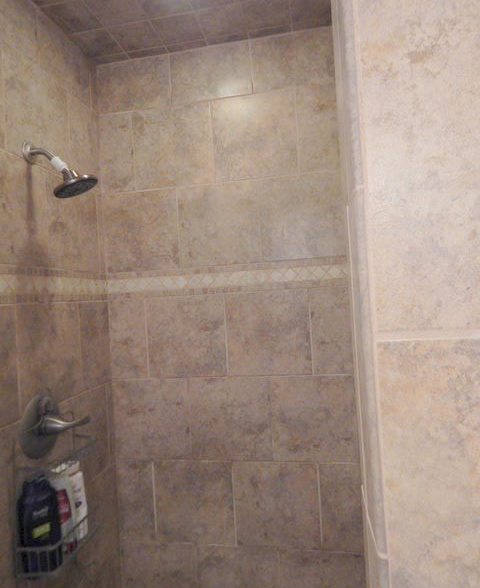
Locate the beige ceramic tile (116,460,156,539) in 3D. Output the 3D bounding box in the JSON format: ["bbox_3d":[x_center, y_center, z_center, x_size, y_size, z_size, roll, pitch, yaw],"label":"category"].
[{"bbox_3d":[-0.407,0.817,1.613,0.151,0.314,0.012,-3,0,10],"label":"beige ceramic tile"}]

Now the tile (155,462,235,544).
[{"bbox_3d":[-0.169,0.778,1.522,0.303,0.303,0.010,-3,-1,10],"label":"tile"}]

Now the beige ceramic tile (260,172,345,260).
[{"bbox_3d":[0.232,-0.282,1.493,0.304,0.307,0.012,-3,0,10],"label":"beige ceramic tile"}]

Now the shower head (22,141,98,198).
[{"bbox_3d":[-0.497,-0.360,1.144,0.205,0.166,0.126,-3,0,10],"label":"shower head"}]

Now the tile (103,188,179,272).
[{"bbox_3d":[-0.374,-0.239,1.557,0.293,0.303,0.010,-3,-1,10],"label":"tile"}]

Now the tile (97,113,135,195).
[{"bbox_3d":[-0.464,-0.535,1.558,0.141,0.299,0.011,-3,0,10],"label":"tile"}]

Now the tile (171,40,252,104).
[{"bbox_3d":[-0.110,-0.839,1.551,0.314,0.200,0.012,-3,0,10],"label":"tile"}]

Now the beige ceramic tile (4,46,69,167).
[{"bbox_3d":[-0.603,-0.529,1.223,0.011,0.299,0.301,-3,0,10],"label":"beige ceramic tile"}]

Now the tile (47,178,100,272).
[{"bbox_3d":[-0.564,-0.230,1.385,0.010,0.303,0.303,-3,-1,10],"label":"tile"}]

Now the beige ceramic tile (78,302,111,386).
[{"bbox_3d":[-0.542,0.186,1.528,0.012,0.312,0.193,-3,0,10],"label":"beige ceramic tile"}]

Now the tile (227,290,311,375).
[{"bbox_3d":[0.107,0.150,1.518,0.314,0.312,0.012,-3,0,10],"label":"tile"}]

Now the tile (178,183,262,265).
[{"bbox_3d":[-0.074,-0.254,1.490,0.301,0.298,0.011,-3,0,10],"label":"tile"}]

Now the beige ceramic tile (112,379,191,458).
[{"bbox_3d":[-0.334,0.479,1.551,0.292,0.303,0.010,-3,-1,10],"label":"beige ceramic tile"}]

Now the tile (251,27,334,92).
[{"bbox_3d":[0.193,-0.833,1.456,0.295,0.192,0.010,-3,-1,10],"label":"tile"}]

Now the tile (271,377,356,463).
[{"bbox_3d":[0.263,0.445,1.446,0.297,0.303,0.010,-3,-1,10],"label":"tile"}]

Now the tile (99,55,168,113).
[{"bbox_3d":[-0.420,-0.822,1.607,0.309,0.200,0.012,-3,0,10],"label":"tile"}]

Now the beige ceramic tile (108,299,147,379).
[{"bbox_3d":[-0.423,0.175,1.554,0.141,0.301,0.011,-3,0,10],"label":"beige ceramic tile"}]

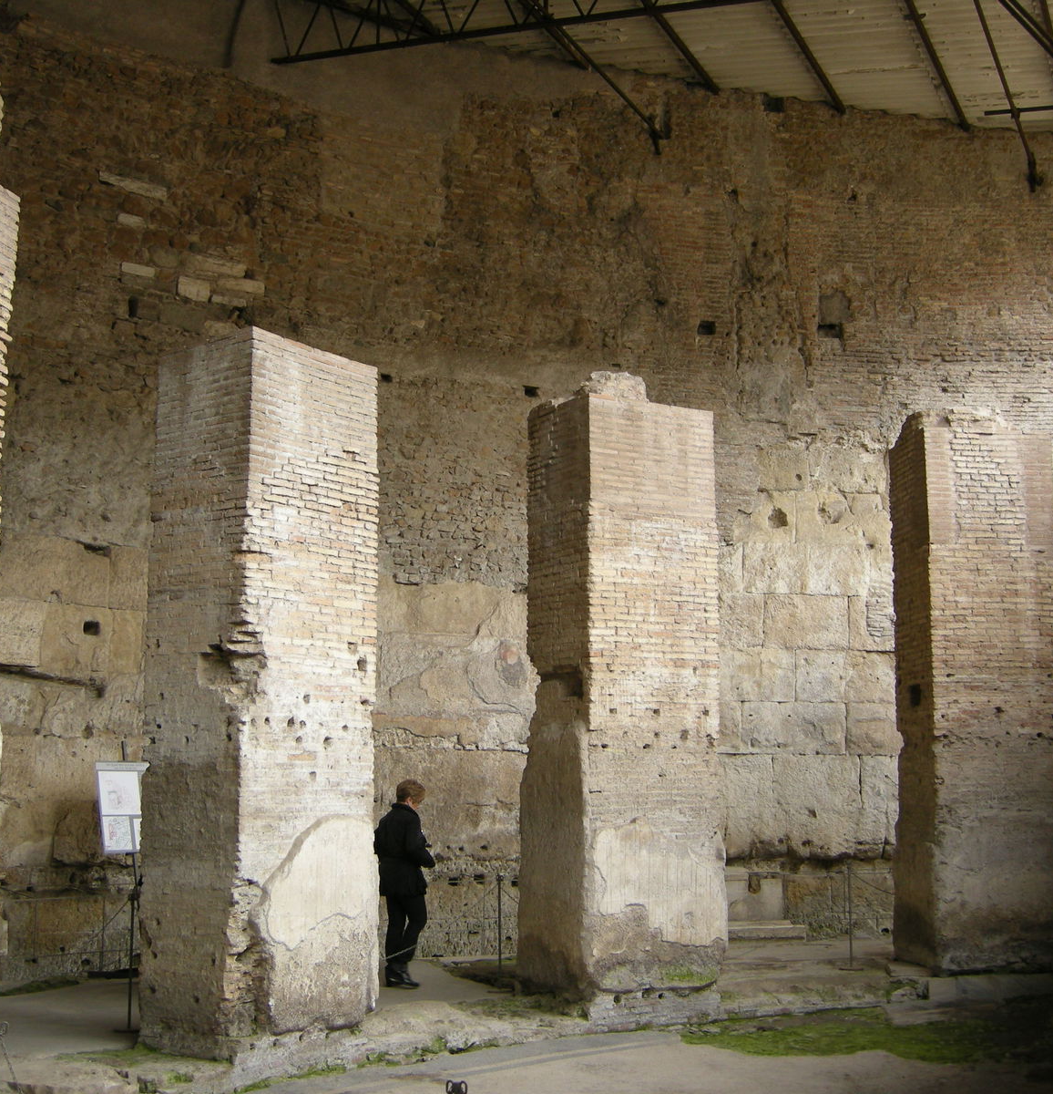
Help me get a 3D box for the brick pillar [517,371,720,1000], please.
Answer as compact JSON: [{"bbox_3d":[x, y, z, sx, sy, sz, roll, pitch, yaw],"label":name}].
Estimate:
[{"bbox_3d":[0.829,1.242,13.324,1.370,5.387,1.091,5,-10,-29],"label":"brick pillar"}]

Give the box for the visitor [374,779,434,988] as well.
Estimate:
[{"bbox_3d":[-1.011,2.759,12.467,0.390,1.668,0.470,6,-10,-35],"label":"visitor"}]

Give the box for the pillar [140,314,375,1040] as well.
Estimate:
[{"bbox_3d":[-1.861,1.011,10.862,0.947,4.838,1.334,-6,-11,36],"label":"pillar"}]

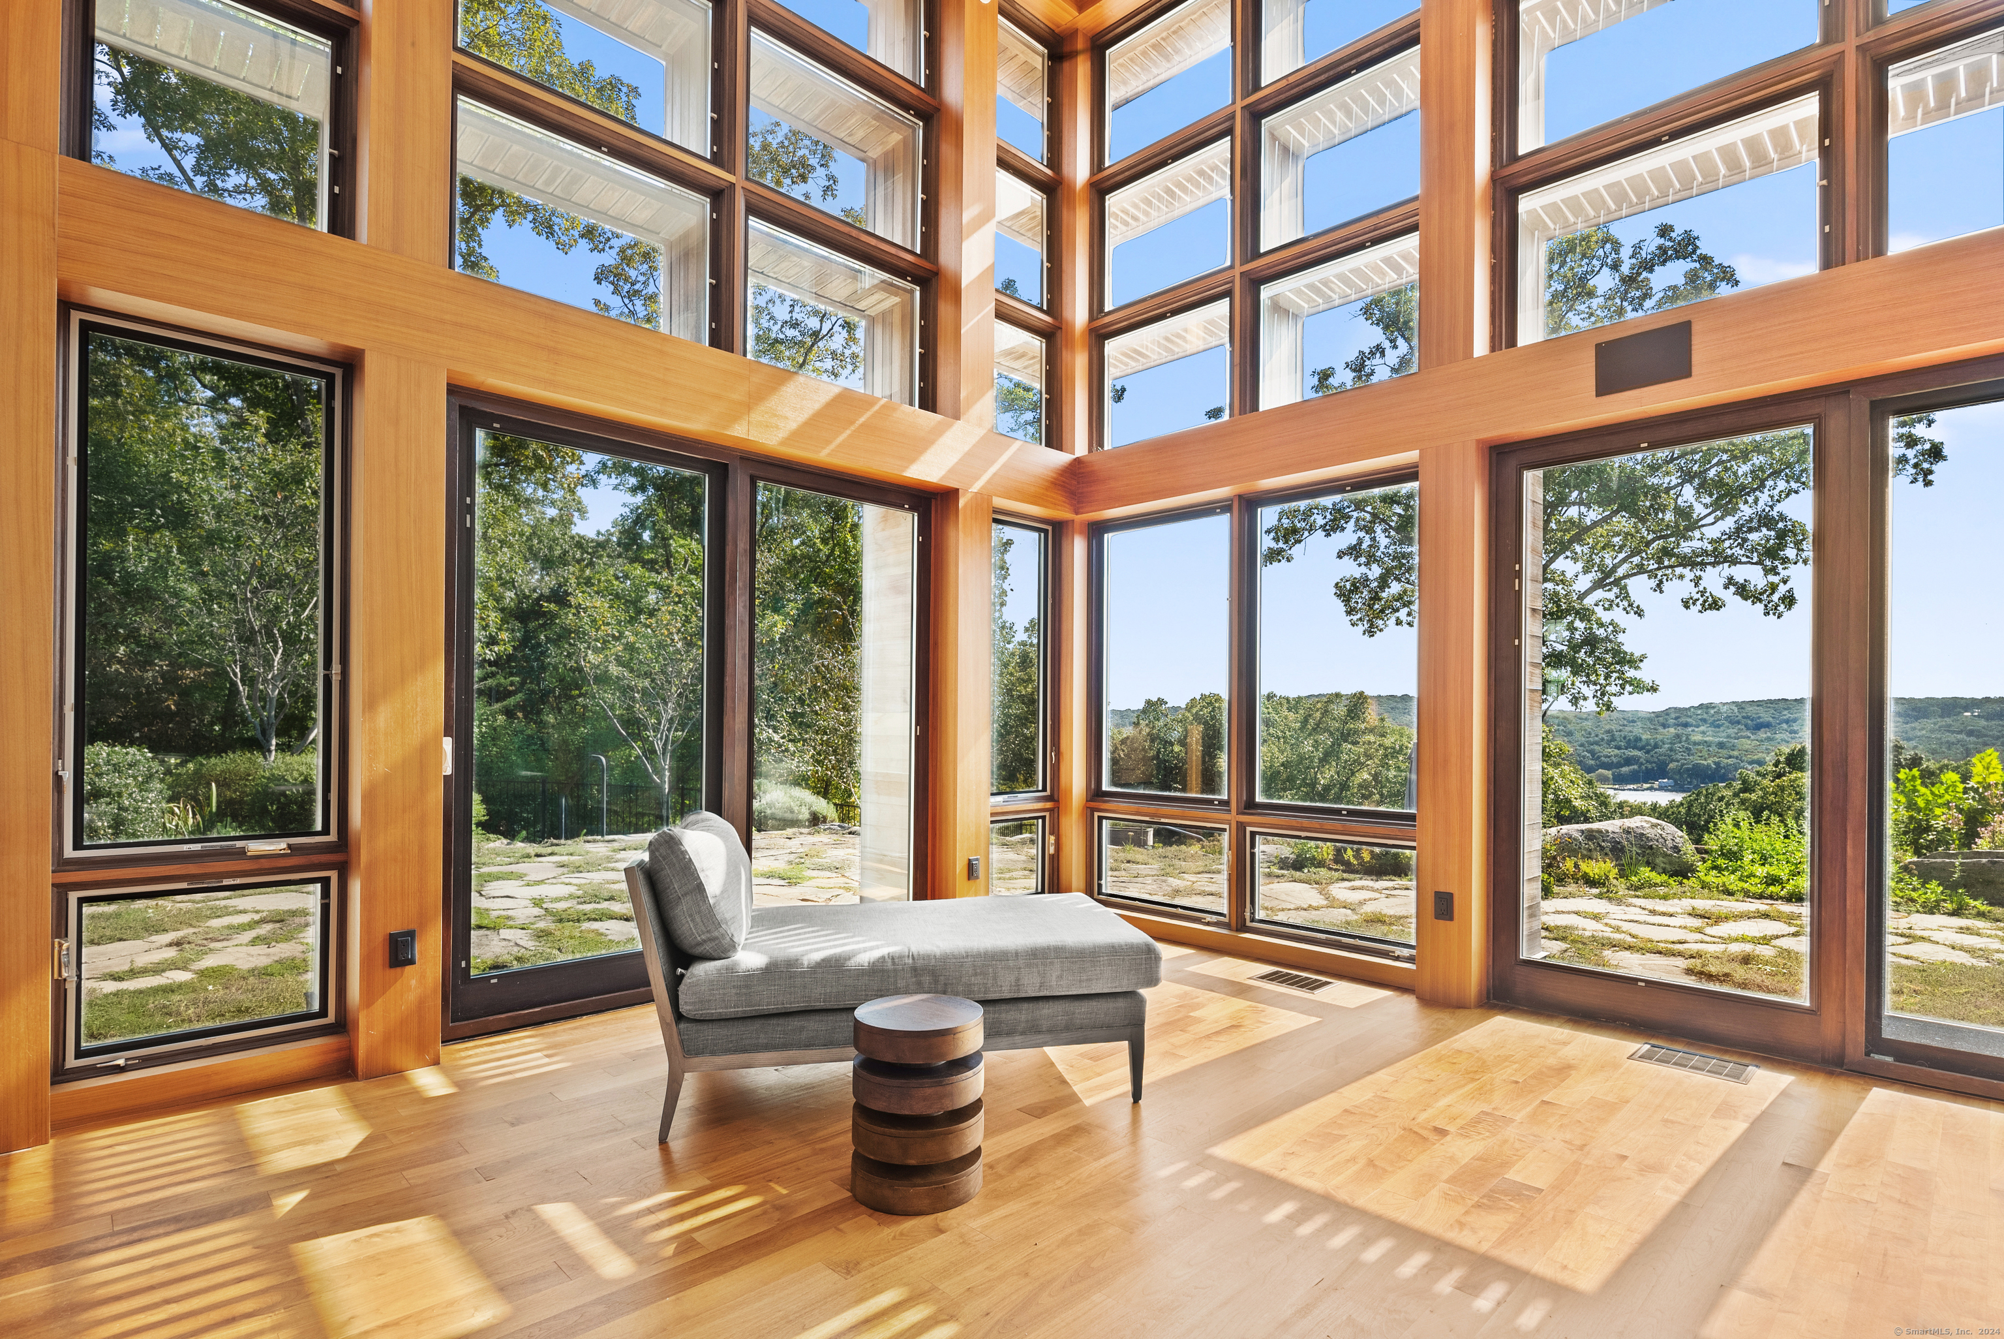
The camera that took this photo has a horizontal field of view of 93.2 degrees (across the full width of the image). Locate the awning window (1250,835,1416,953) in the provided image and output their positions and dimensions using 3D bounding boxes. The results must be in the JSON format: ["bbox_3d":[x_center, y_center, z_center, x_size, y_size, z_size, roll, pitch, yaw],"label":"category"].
[{"bbox_3d":[1.607,1.060,4.605,0.899,0.495,0.090,-1,-2,45],"label":"awning window"}]

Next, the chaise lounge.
[{"bbox_3d":[-0.352,0.891,3.106,1.555,0.820,0.800,1,-2,-12],"label":"chaise lounge"}]

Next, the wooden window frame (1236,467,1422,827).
[{"bbox_3d":[1.600,-0.080,4.622,1.005,1.666,0.120,-1,-2,45],"label":"wooden window frame"}]

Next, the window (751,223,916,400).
[{"bbox_3d":[-0.770,-1.633,4.464,1.010,0.700,0.080,3,-3,-45],"label":"window"}]

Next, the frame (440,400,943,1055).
[{"bbox_3d":[-1.206,0.220,4.255,0.130,2.358,2.348,-1,-2,45],"label":"frame"}]

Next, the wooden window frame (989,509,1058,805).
[{"bbox_3d":[0.102,-0.052,5.285,0.590,1.620,0.080,3,-3,-45],"label":"wooden window frame"}]

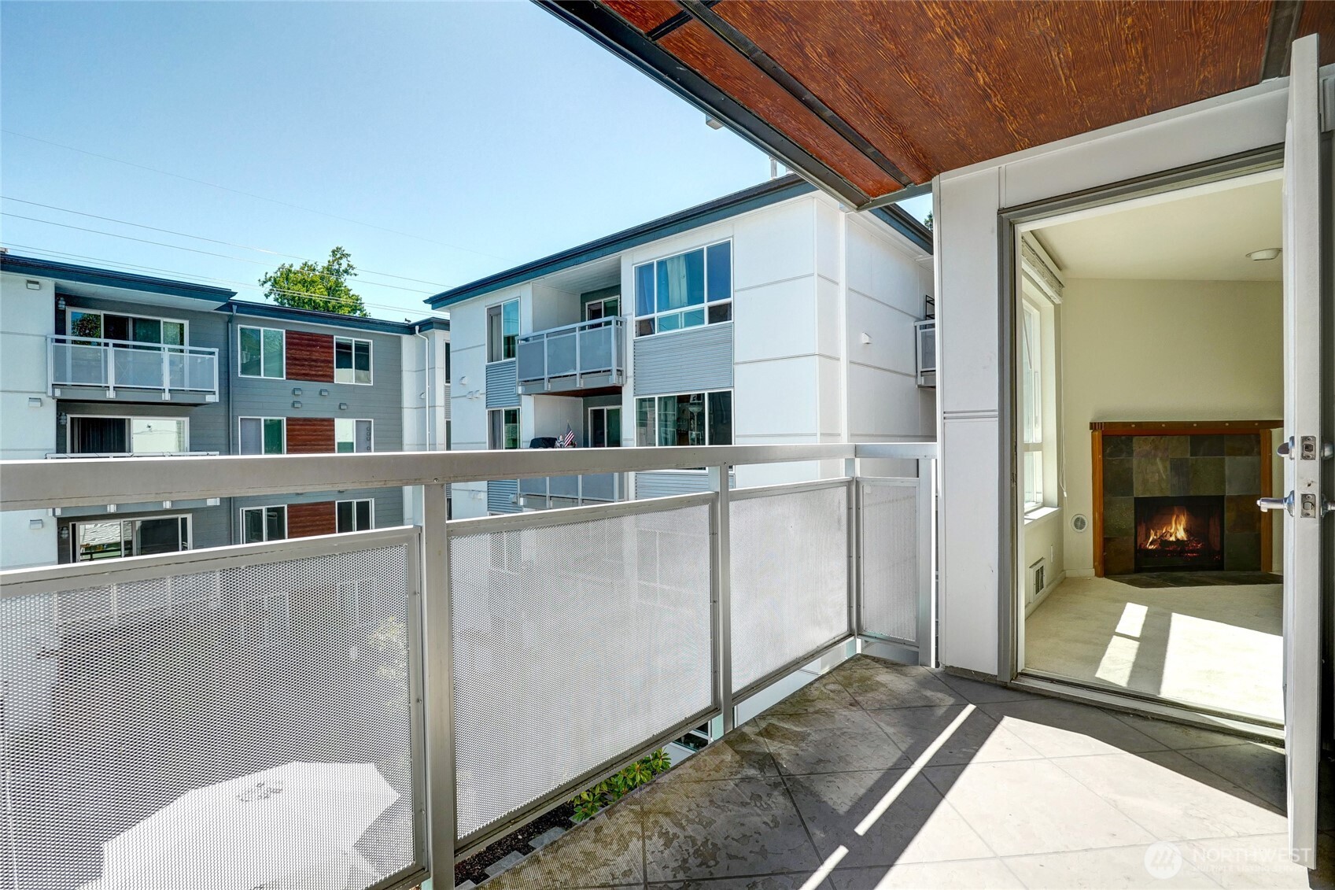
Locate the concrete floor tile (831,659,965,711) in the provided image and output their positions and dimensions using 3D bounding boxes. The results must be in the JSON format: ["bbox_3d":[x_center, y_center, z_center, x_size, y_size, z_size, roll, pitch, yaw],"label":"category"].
[{"bbox_3d":[1.046,1.122,2.731,0.455,0.030,0.465,-2,-1,-3],"label":"concrete floor tile"}]

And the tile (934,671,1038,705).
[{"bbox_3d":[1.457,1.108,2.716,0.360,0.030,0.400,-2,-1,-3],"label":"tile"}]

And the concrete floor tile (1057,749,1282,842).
[{"bbox_3d":[1.565,1.092,1.847,0.455,0.030,0.455,-2,-1,-3],"label":"concrete floor tile"}]

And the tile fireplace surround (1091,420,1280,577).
[{"bbox_3d":[4.000,0.407,4.540,1.530,1.170,0.170,-1,1,-4],"label":"tile fireplace surround"}]

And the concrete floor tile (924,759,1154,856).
[{"bbox_3d":[1.101,1.107,1.819,0.455,0.030,0.455,-2,-1,-3],"label":"concrete floor tile"}]

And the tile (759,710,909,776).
[{"bbox_3d":[0.609,1.130,2.243,0.455,0.030,0.455,-2,-1,-3],"label":"tile"}]

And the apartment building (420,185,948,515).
[{"bbox_3d":[0.930,-0.200,16.700,12.800,8.200,10.000,0,1,41],"label":"apartment building"}]

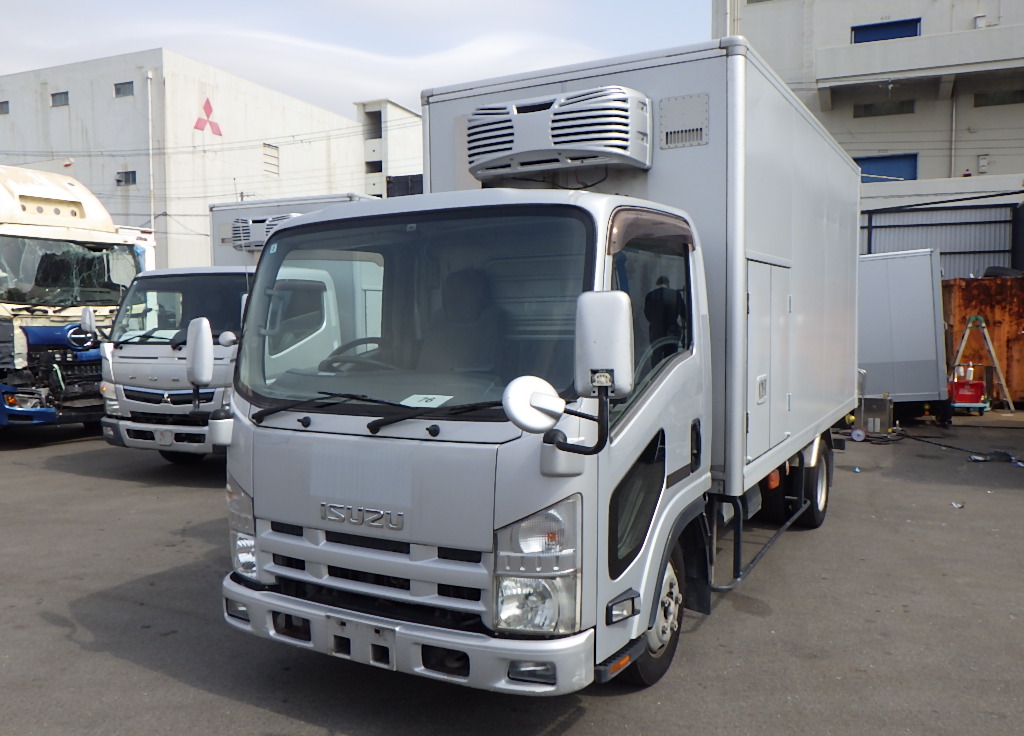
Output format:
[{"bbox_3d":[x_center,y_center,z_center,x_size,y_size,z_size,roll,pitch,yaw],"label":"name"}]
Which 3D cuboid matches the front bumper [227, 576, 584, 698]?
[{"bbox_3d":[-0.507,1.003,3.224,1.699,0.223,0.291,1,4,30],"label":"front bumper"}]

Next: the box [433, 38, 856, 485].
[{"bbox_3d":[1.410,-0.639,6.544,1.940,2.292,4.453,1,4,30],"label":"box"}]

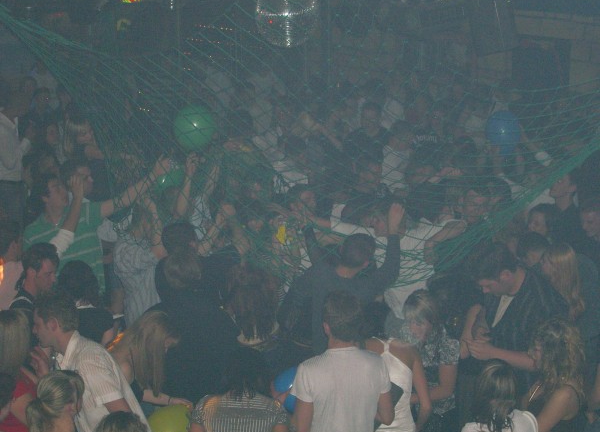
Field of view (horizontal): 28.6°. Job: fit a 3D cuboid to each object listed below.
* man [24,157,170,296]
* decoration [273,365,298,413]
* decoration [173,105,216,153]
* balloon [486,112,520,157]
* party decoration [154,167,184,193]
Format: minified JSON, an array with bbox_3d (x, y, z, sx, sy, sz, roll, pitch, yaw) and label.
[{"bbox_3d":[-1.340,0.520,7.980,0.850,1.860,0.520,-6,14,-25],"label":"man"},{"bbox_3d":[-0.025,0.876,5.950,0.230,0.270,0.230,0,12,0],"label":"decoration"},{"bbox_3d":[-0.705,-0.584,7.850,0.270,0.305,0.270,0,12,0],"label":"decoration"},{"bbox_3d":[1.537,-0.627,8.900,0.260,0.320,0.260,0,12,0],"label":"balloon"},{"bbox_3d":[-0.893,-0.238,8.000,0.250,0.260,0.250,0,12,0],"label":"party decoration"}]

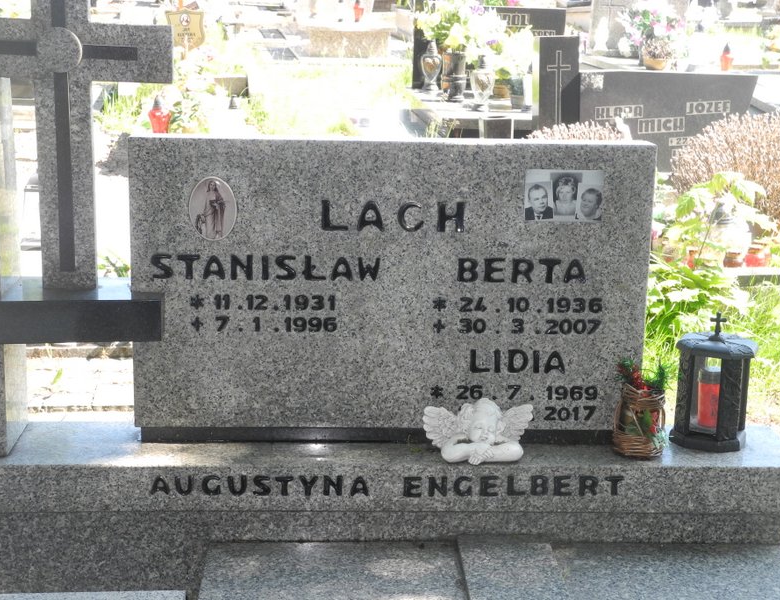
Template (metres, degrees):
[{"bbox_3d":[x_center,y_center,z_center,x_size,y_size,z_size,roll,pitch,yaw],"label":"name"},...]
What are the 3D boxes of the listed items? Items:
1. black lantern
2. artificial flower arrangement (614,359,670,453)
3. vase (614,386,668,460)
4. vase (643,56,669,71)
[{"bbox_3d":[0.642,0.154,2.812,0.149,0.265,0.149,7,15,21],"label":"black lantern"},{"bbox_3d":[0.479,0.203,2.687,0.098,0.172,0.090,0,15,-1],"label":"artificial flower arrangement"},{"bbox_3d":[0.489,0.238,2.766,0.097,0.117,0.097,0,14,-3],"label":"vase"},{"bbox_3d":[1.959,-1.741,10.400,0.172,0.093,0.172,-1,15,-5],"label":"vase"}]

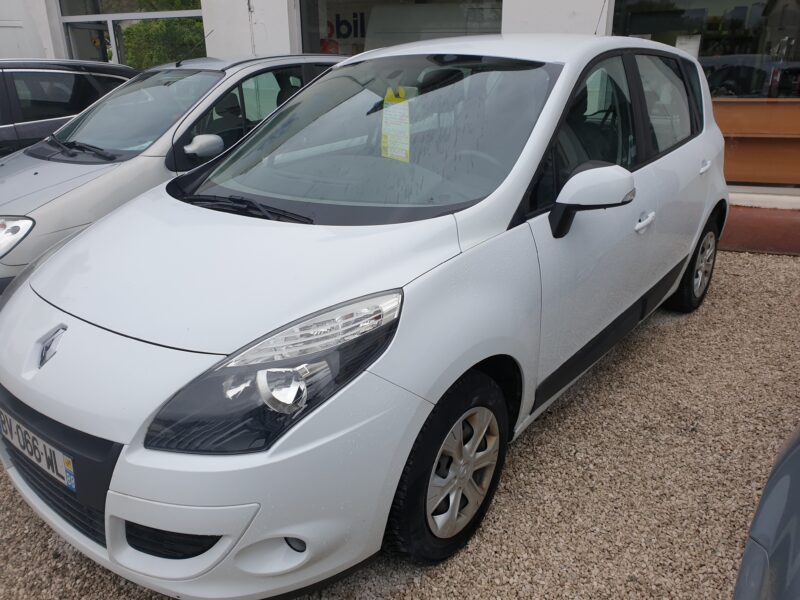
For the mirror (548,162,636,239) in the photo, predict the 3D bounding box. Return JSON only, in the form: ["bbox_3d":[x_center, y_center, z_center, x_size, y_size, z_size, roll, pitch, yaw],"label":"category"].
[{"bbox_3d":[0.649,-0.345,2.047,0.220,0.235,0.220,14,26,38],"label":"mirror"}]

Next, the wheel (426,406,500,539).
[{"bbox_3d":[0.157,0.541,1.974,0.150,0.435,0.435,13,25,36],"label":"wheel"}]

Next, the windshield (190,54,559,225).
[{"bbox_3d":[-0.165,-0.700,2.489,1.410,0.120,1.060,14,55,38],"label":"windshield"}]

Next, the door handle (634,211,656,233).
[{"bbox_3d":[1.084,-0.346,2.667,0.055,0.048,0.220,14,32,38],"label":"door handle"}]

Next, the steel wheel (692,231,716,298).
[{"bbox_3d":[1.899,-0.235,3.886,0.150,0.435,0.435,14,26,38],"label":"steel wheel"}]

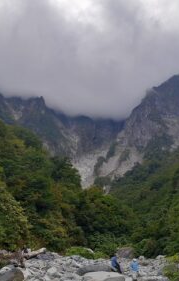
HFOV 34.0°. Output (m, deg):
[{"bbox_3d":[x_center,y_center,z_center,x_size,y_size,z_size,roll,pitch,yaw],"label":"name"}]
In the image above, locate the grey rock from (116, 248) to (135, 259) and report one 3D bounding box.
[{"bbox_3d":[3.714,11.624,30.000,1.850,1.150,1.400,0,-18,0],"label":"grey rock"}]

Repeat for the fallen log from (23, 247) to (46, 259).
[{"bbox_3d":[-4.593,9.513,24.600,2.070,0.360,0.360,-2,-13,-37],"label":"fallen log"}]

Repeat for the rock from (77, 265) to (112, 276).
[{"bbox_3d":[0.342,8.892,20.000,2.400,0.750,1.400,0,-18,0],"label":"rock"}]

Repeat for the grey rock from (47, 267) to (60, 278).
[{"bbox_3d":[-2.302,8.442,18.700,0.820,0.620,0.700,0,-18,0],"label":"grey rock"}]

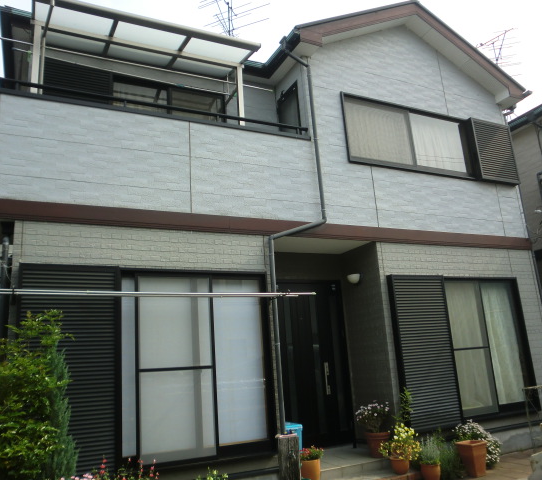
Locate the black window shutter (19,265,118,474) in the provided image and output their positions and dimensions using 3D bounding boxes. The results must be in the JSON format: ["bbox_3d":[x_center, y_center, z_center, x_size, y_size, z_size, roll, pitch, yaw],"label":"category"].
[{"bbox_3d":[-1.969,1.277,4.674,0.923,2.066,0.120,3,-15,-27],"label":"black window shutter"}]

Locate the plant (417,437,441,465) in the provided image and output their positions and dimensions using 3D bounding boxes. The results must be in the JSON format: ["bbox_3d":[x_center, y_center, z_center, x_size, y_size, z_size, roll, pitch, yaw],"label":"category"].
[{"bbox_3d":[1.883,2.506,5.728,0.270,0.310,0.260,-7,-14,15],"label":"plant"}]

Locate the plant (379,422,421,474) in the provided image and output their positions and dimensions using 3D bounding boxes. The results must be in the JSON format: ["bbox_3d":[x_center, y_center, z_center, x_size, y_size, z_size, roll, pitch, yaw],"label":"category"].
[{"bbox_3d":[1.537,2.479,5.743,0.470,0.560,0.420,-6,-14,12],"label":"plant"}]

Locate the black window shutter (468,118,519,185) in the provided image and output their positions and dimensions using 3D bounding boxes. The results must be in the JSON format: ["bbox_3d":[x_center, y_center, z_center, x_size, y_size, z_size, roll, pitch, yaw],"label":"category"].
[{"bbox_3d":[3.966,-1.549,8.559,1.013,1.123,0.125,3,-15,-27],"label":"black window shutter"}]

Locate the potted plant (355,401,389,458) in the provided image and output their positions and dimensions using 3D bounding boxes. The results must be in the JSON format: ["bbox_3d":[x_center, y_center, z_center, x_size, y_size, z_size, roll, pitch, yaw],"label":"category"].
[{"bbox_3d":[1.361,2.525,6.440,0.431,0.712,0.421,3,-15,-27],"label":"potted plant"}]

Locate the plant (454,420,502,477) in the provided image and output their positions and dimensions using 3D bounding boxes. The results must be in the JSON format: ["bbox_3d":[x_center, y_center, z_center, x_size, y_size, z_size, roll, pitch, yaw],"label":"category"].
[{"bbox_3d":[2.651,2.652,6.176,0.570,0.640,0.480,-9,-15,20],"label":"plant"}]

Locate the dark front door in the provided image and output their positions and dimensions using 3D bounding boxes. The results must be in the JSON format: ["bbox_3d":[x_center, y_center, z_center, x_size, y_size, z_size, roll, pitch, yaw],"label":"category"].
[{"bbox_3d":[0.623,1.791,7.048,1.200,2.400,0.110,3,-15,-25],"label":"dark front door"}]

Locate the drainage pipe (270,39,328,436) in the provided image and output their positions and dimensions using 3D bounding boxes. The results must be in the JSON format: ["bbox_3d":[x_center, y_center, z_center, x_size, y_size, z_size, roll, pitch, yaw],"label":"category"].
[{"bbox_3d":[0.398,-0.123,6.337,0.880,5.800,0.170,3,-15,-25],"label":"drainage pipe"}]

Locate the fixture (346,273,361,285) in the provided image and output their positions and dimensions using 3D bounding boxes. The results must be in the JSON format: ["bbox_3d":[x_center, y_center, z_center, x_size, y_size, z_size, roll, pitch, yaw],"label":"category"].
[{"bbox_3d":[1.234,0.597,7.280,0.130,0.140,0.241,3,-15,-27],"label":"fixture"}]

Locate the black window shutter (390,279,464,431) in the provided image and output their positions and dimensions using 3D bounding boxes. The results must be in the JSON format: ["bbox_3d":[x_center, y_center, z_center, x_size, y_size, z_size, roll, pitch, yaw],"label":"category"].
[{"bbox_3d":[2.179,1.540,6.802,0.963,2.066,0.120,3,-15,-27],"label":"black window shutter"}]

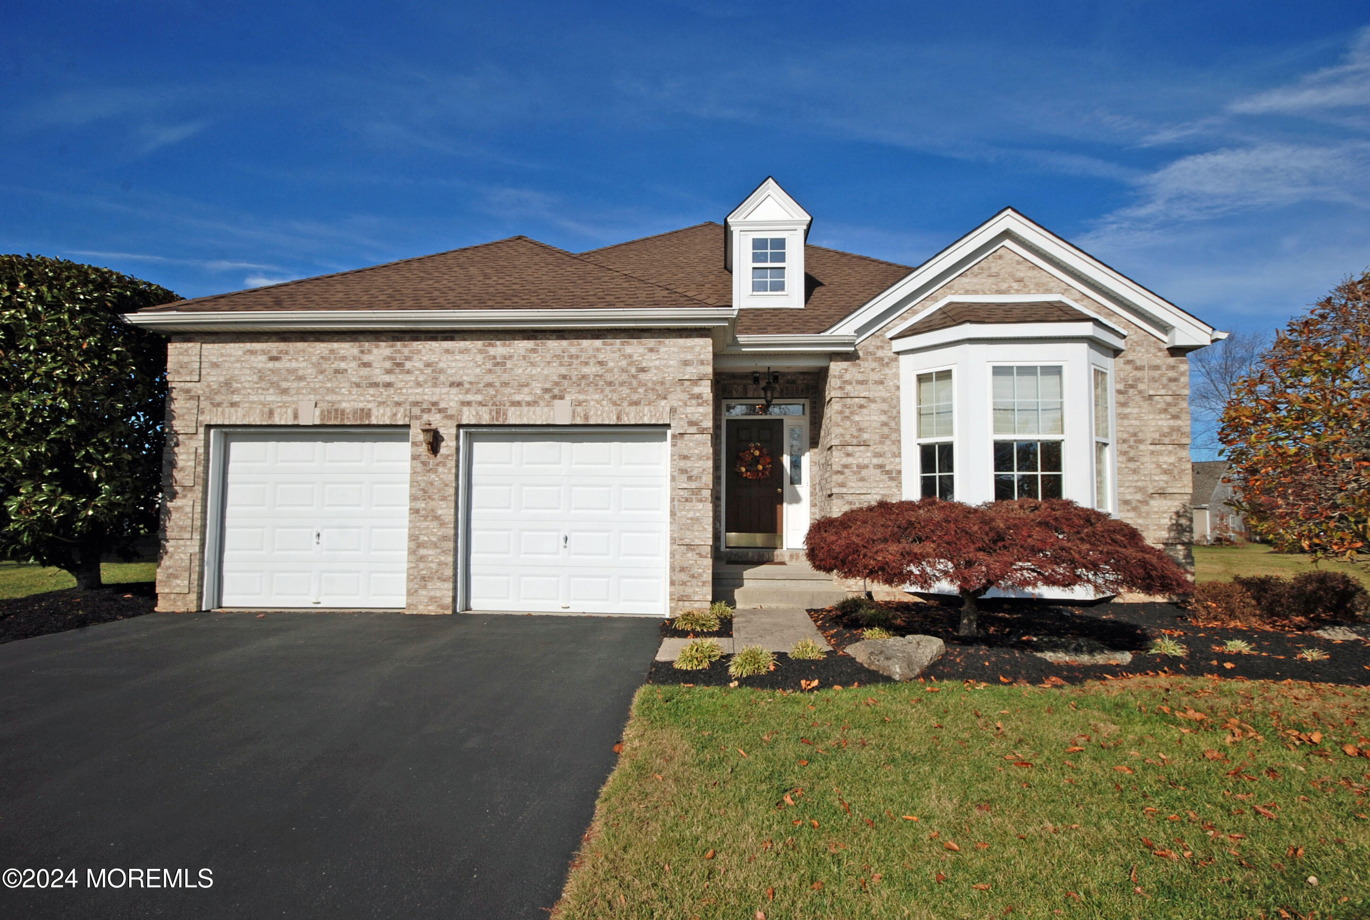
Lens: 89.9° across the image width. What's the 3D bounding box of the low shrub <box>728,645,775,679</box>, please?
[{"bbox_3d":[0.531,1.590,5.490,0.380,0.225,0.350,0,-3,3],"label":"low shrub"}]

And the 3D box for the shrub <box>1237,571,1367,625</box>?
[{"bbox_3d":[7.130,1.560,7.950,1.250,0.570,0.900,0,-3,3],"label":"shrub"}]

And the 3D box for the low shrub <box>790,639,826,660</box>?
[{"bbox_3d":[1.092,1.665,6.120,0.330,0.160,0.300,0,-3,3],"label":"low shrub"}]

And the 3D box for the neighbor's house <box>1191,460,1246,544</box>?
[{"bbox_3d":[37.200,3.270,56.200,10.000,5.900,13.000,2,-4,-33],"label":"neighbor's house"}]

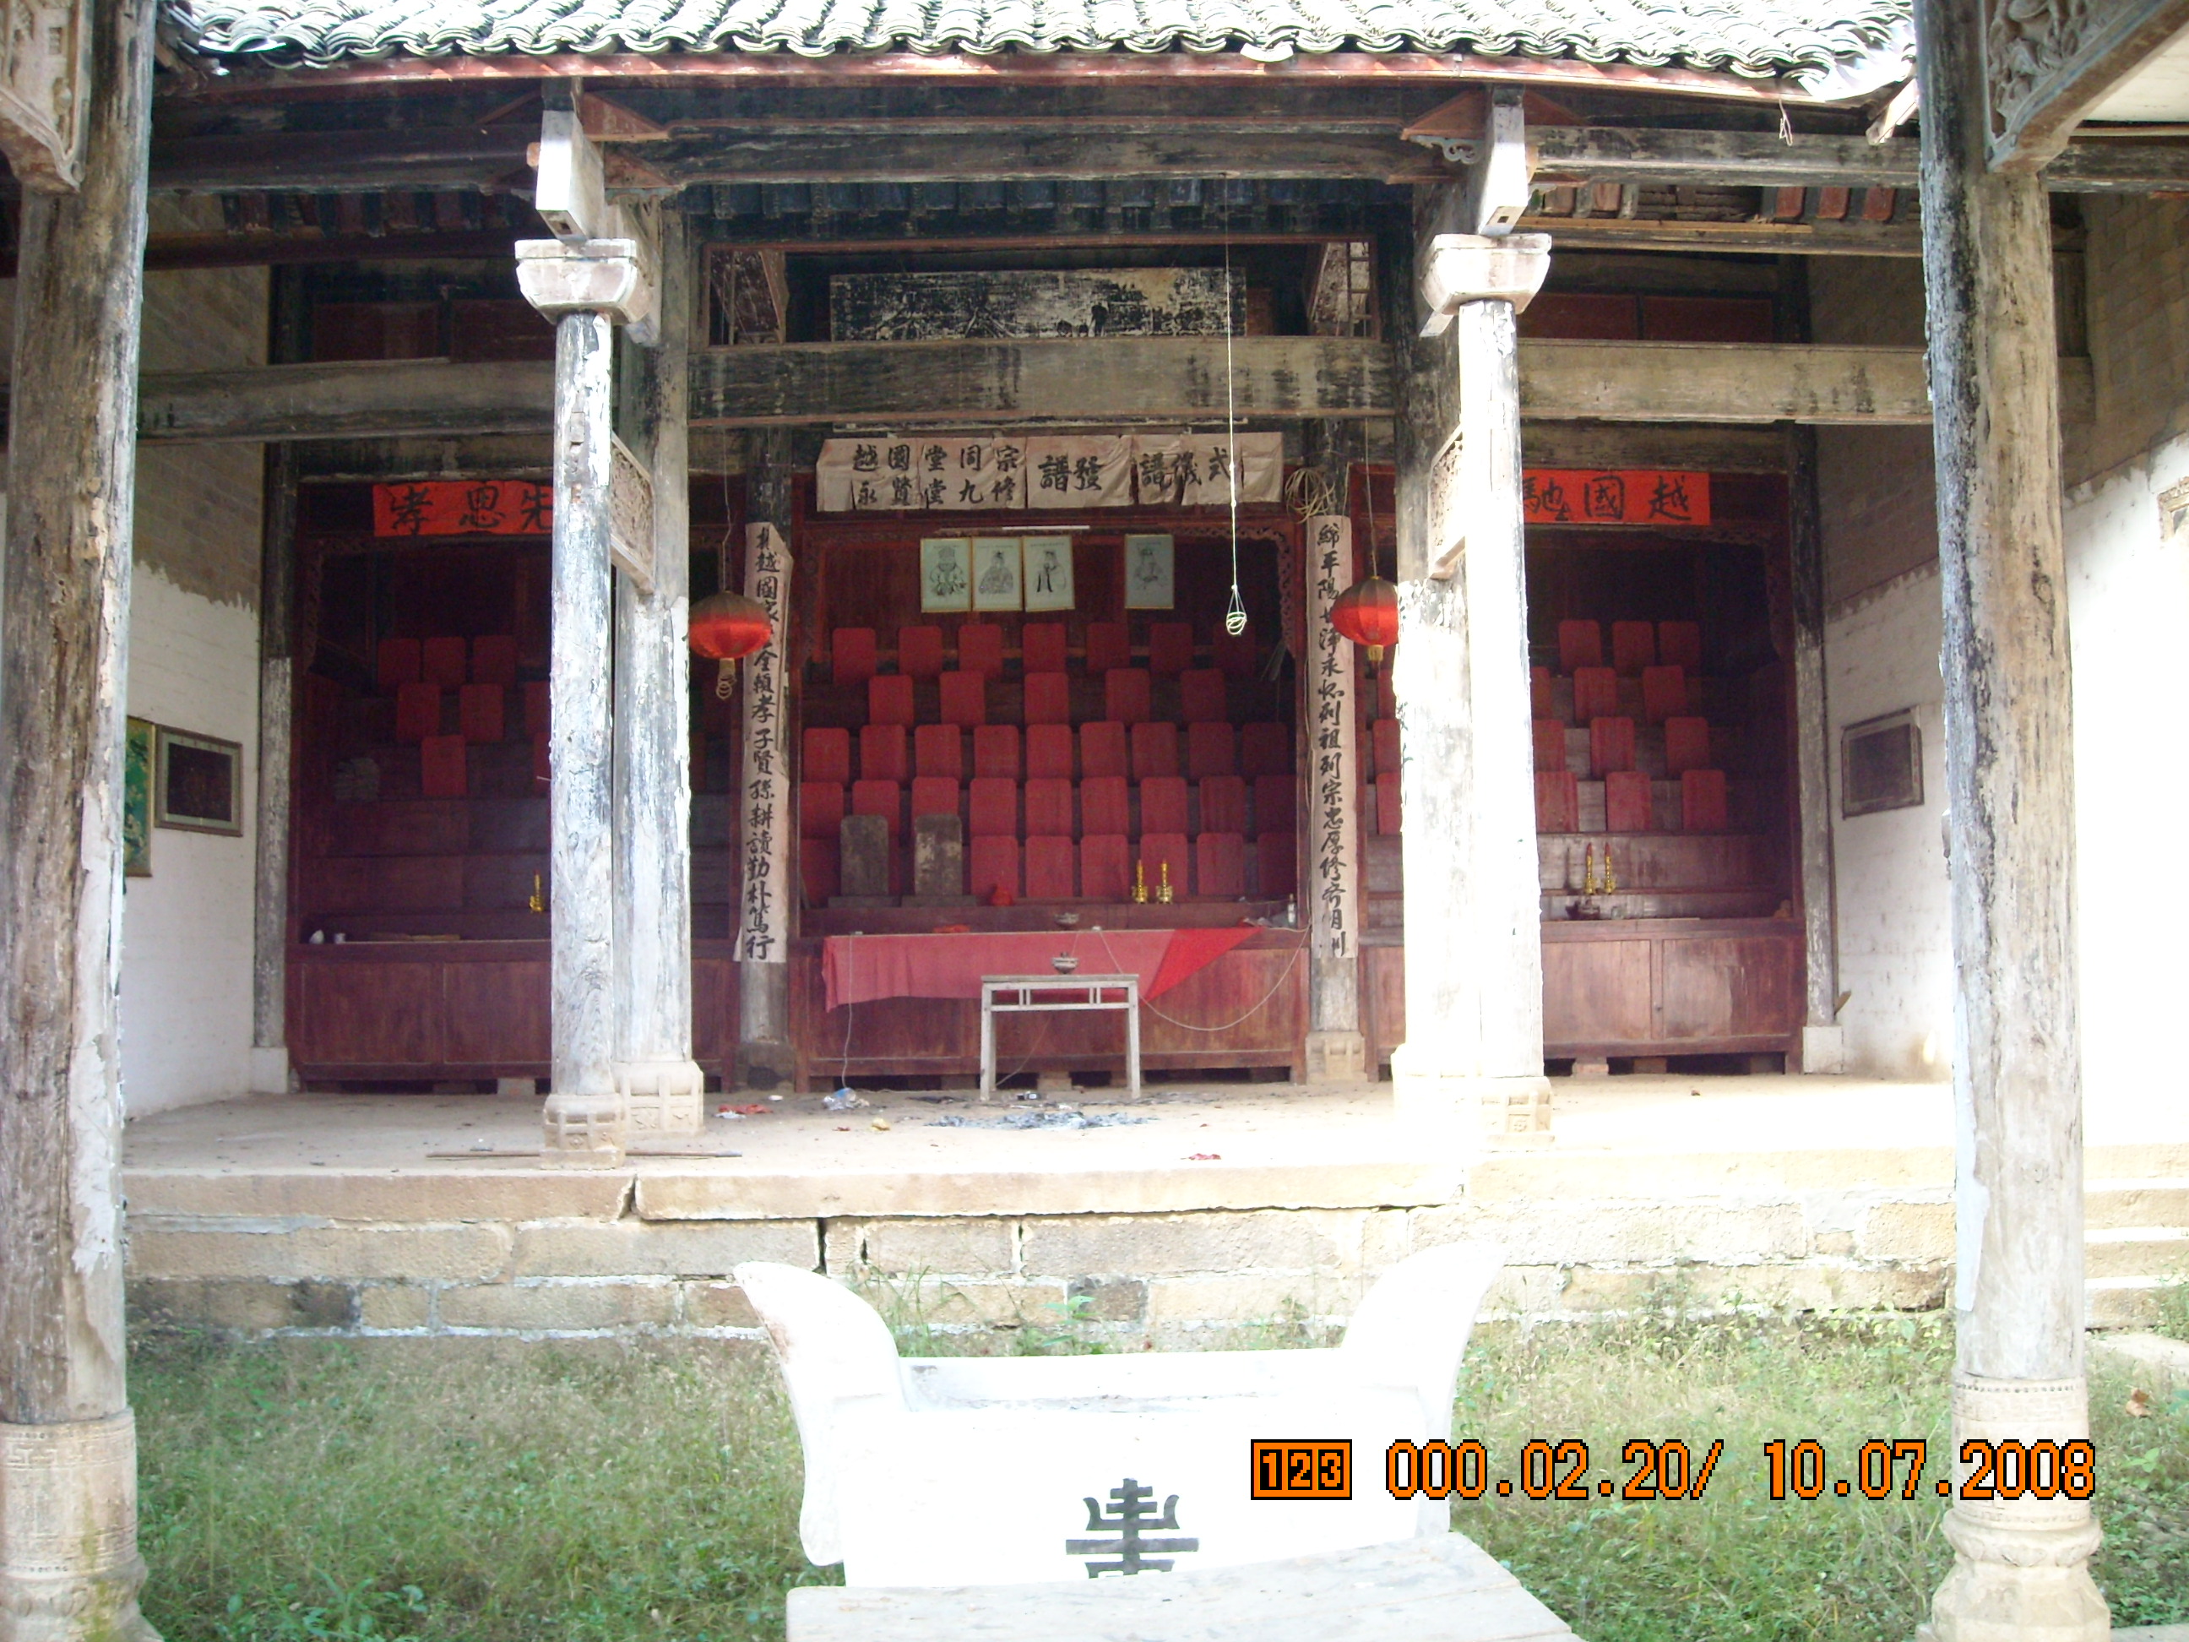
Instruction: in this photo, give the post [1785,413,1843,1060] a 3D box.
[{"bbox_3d":[5.243,-0.596,16.290,0.280,4.902,0.280,-1,-4,-1],"label":"post"}]

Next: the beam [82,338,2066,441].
[{"bbox_3d":[-0.136,-2.272,11.820,10.954,0.390,0.200,-1,-4,-1],"label":"beam"}]

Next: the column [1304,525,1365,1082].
[{"bbox_3d":[1.723,-0.219,16.020,0.420,4.182,0.410,-1,-4,-1],"label":"column"}]

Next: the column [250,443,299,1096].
[{"bbox_3d":[-5.922,-0.463,16.107,0.280,4.851,0.280,-1,-4,-1],"label":"column"}]

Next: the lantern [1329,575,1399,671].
[{"bbox_3d":[1.714,-1.207,13.521,0.534,0.580,0.534,-1,-4,-1],"label":"lantern"}]

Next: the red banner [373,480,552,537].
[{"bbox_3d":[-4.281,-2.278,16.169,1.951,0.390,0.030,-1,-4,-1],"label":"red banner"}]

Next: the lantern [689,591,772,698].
[{"bbox_3d":[-2.234,-1.076,13.446,0.539,0.639,0.539,-1,-4,-1],"label":"lantern"}]

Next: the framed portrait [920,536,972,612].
[{"bbox_3d":[-1.230,-2.038,18.410,0.440,0.625,0.031,-1,-4,-1],"label":"framed portrait"}]

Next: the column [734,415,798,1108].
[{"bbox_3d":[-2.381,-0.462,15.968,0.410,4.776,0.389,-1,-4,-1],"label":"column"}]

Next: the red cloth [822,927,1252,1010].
[{"bbox_3d":[-0.399,1.061,15.663,3.023,0.512,0.256,-1,-4,-1],"label":"red cloth"}]

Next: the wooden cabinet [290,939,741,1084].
[{"bbox_3d":[-4.150,1.411,16.153,3.241,1.079,0.550,-1,-4,-1],"label":"wooden cabinet"}]

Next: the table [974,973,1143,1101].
[{"bbox_3d":[-0.223,1.417,14.665,1.015,0.789,1.025,-1,-4,-1],"label":"table"}]

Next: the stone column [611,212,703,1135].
[{"bbox_3d":[-2.308,-0.809,11.582,0.471,4.869,0.471,-1,-4,-1],"label":"stone column"}]

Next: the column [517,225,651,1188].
[{"bbox_3d":[-2.266,-0.530,9.920,0.535,4.077,0.540,-1,-4,-1],"label":"column"}]

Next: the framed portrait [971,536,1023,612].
[{"bbox_3d":[-0.804,-2.047,18.417,0.426,0.623,0.031,-1,-4,-1],"label":"framed portrait"}]

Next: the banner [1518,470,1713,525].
[{"bbox_3d":[3.532,-2.355,16.147,1.941,0.398,0.031,-1,-4,-1],"label":"banner"}]

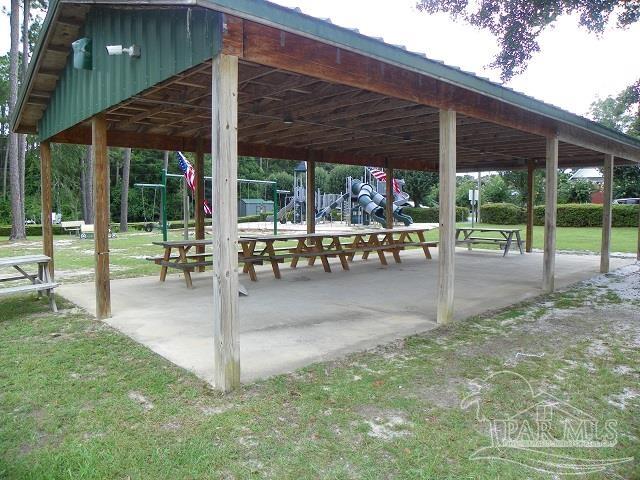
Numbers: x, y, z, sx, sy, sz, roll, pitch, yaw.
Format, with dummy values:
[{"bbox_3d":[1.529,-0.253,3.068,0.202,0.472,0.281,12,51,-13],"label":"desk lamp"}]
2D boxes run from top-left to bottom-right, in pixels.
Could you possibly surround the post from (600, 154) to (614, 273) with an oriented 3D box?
[{"bbox_3d":[5.914,-0.535,9.889,0.145,2.517,0.145,-4,6,-42],"label":"post"}]

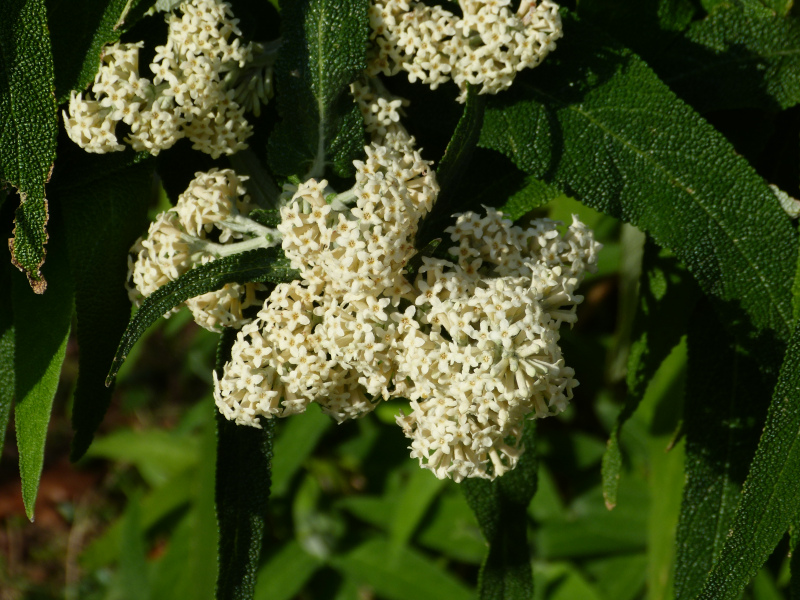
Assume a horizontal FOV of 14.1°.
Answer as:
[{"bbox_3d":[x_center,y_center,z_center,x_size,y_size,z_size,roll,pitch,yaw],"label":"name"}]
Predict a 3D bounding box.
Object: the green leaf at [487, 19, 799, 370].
[{"bbox_3d":[0.063,-0.027,0.850,0.041,0.112,0.025,-41,-7,-18],"label":"green leaf"}]

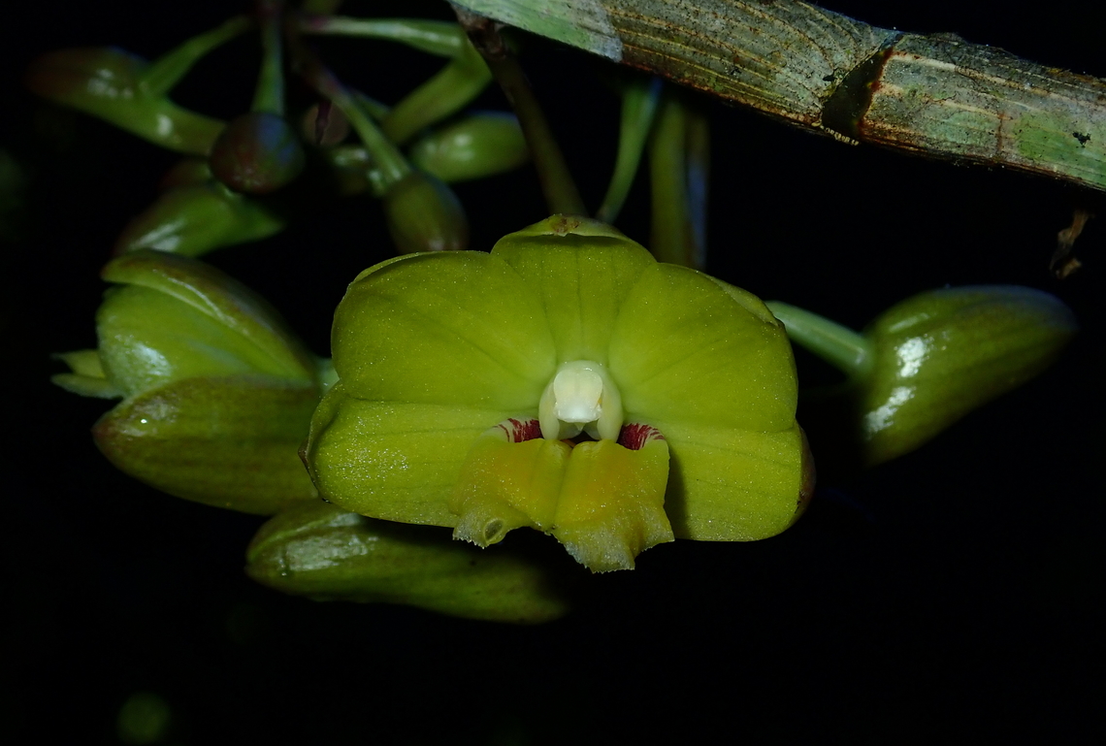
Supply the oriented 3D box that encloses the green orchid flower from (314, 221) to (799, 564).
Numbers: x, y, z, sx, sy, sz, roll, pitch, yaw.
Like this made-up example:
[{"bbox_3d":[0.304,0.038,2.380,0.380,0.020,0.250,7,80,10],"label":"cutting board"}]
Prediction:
[{"bbox_3d":[0.000,0.001,0.168,0.026,0.018,0.015,0,5,6],"label":"green orchid flower"}]

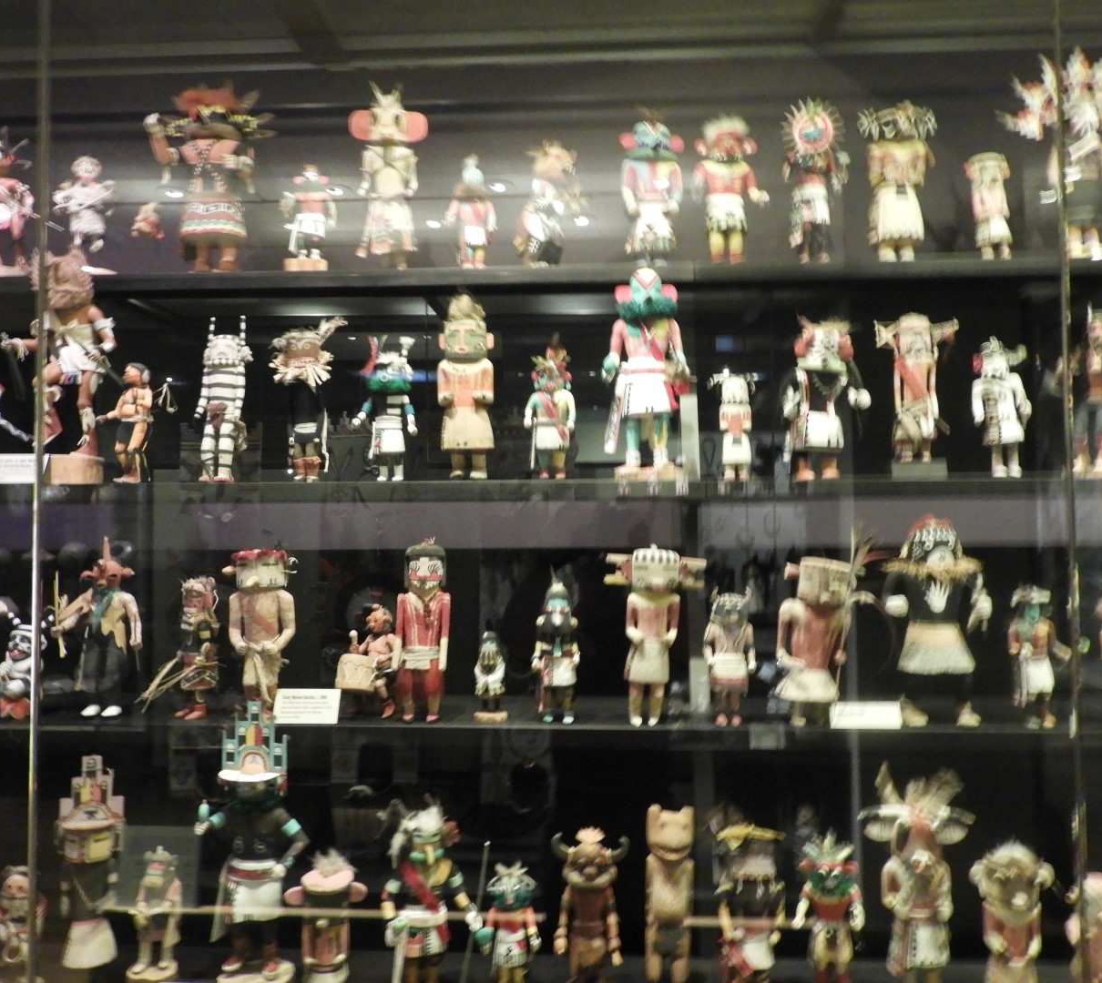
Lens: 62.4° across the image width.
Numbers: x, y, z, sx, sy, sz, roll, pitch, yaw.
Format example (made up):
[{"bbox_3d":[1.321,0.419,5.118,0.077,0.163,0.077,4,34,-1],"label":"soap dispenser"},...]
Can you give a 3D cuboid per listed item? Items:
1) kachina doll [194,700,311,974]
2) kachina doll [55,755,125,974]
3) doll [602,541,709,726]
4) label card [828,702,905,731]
[{"bbox_3d":[-0.564,0.661,1.719,0.212,0.517,0.150,0,-2,4],"label":"kachina doll"},{"bbox_3d":[-0.805,0.656,1.587,0.111,0.389,0.100,0,-1,-10],"label":"kachina doll"},{"bbox_3d":[0.178,0.244,1.541,0.172,0.308,0.080,0,-1,5],"label":"doll"},{"bbox_3d":[0.541,0.383,1.558,0.124,0.042,0.035,0,-2,3],"label":"label card"}]

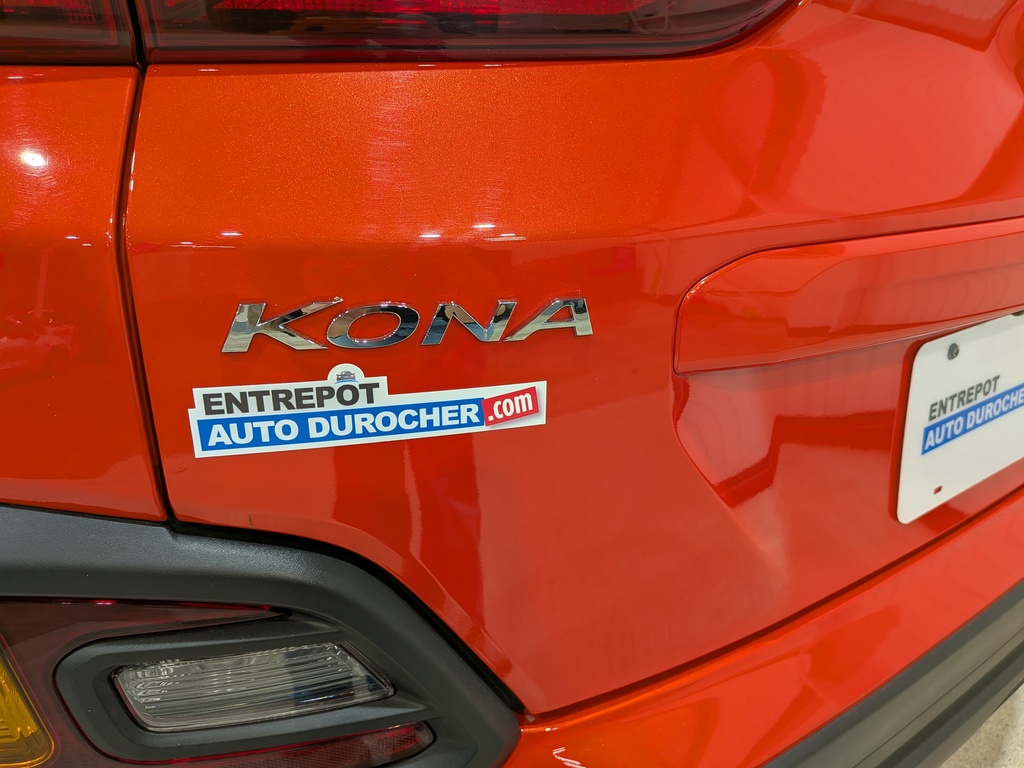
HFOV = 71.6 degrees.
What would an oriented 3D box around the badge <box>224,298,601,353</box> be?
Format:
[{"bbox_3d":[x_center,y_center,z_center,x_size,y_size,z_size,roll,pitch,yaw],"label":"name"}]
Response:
[{"bbox_3d":[-0.047,-0.031,0.349,0.184,0.024,0.009,-4,25,-12],"label":"badge"}]

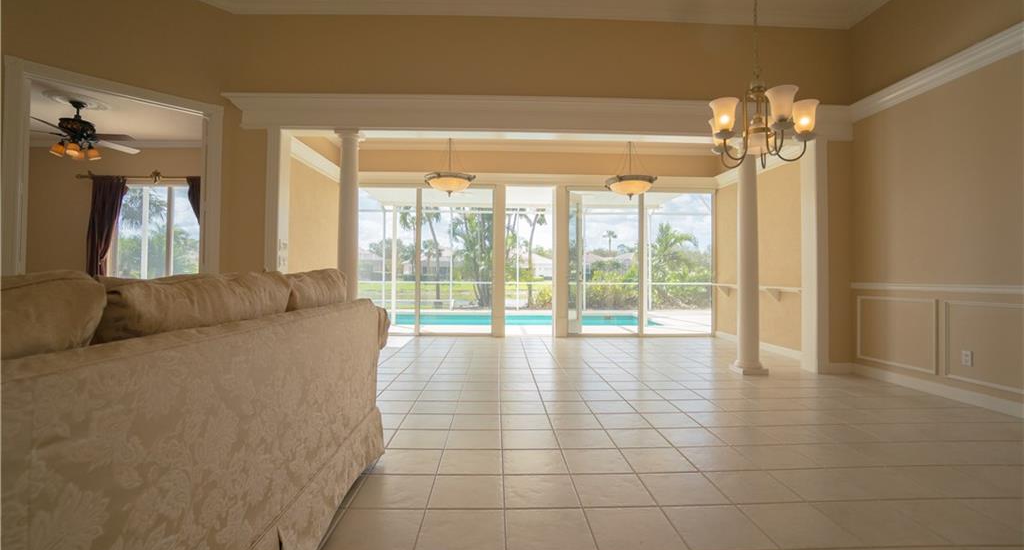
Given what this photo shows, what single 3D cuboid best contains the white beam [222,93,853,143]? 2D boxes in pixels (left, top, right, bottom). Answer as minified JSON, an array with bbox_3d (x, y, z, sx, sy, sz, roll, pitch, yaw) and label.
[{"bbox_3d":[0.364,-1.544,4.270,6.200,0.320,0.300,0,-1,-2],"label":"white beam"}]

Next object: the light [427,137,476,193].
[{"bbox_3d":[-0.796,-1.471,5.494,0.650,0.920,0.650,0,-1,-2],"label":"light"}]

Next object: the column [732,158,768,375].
[{"bbox_3d":[2.430,-0.194,4.379,0.250,2.390,0.250,0,-1,-2],"label":"column"}]

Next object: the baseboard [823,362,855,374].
[{"bbox_3d":[3.337,0.952,4.321,0.290,0.110,0.020,0,-1,-2],"label":"baseboard"}]

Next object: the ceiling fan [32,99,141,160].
[{"bbox_3d":[-5.224,-1.740,5.128,1.280,0.700,1.280,0,-1,-2],"label":"ceiling fan"}]

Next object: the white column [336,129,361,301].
[{"bbox_3d":[-1.615,-0.222,4.240,0.250,2.390,0.250,0,-1,-2],"label":"white column"}]

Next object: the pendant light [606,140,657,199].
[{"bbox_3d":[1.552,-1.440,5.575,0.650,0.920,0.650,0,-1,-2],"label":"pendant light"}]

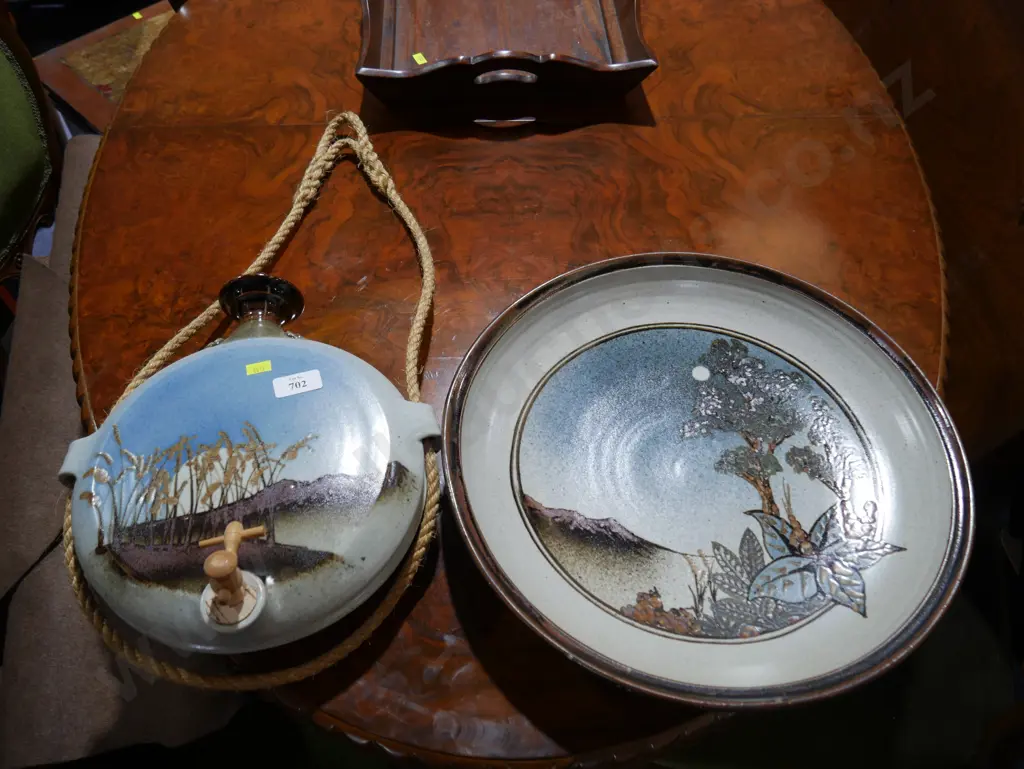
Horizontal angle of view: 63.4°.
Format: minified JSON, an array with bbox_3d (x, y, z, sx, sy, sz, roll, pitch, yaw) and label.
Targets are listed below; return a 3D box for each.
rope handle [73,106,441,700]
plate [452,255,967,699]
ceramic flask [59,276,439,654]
[{"bbox_3d":[-0.217,-0.062,0.815,0.320,0.065,0.700,1,55,0],"label":"rope handle"},{"bbox_3d":[0.159,0.063,0.716,0.432,0.064,0.432,0,53,0],"label":"plate"},{"bbox_3d":[-0.216,0.038,0.679,0.308,0.145,0.342,-6,53,-6],"label":"ceramic flask"}]

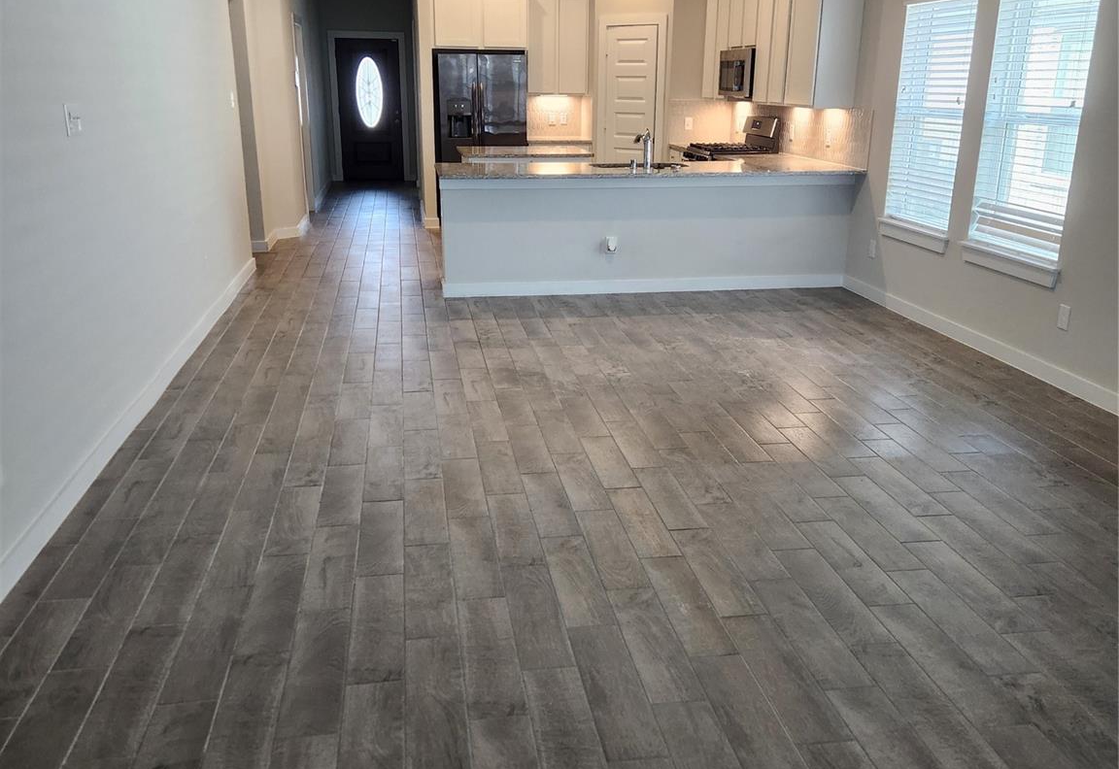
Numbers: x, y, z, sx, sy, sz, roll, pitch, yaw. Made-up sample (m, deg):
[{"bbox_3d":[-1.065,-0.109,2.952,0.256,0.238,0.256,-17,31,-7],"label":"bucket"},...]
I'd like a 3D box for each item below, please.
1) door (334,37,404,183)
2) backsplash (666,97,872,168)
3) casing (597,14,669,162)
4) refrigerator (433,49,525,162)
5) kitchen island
[{"bbox_3d":[-2.844,-4.110,14.963,0.915,2.060,0.050,-2,17,-8],"label":"door"},{"bbox_3d":[1.712,-2.262,8.744,0.650,0.458,3.240,-2,17,-8],"label":"backsplash"},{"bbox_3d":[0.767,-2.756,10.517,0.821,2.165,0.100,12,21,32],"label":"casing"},{"bbox_3d":[-0.814,-2.593,10.585,0.905,1.790,0.760,-2,17,-8],"label":"refrigerator"},{"bbox_3d":[0.648,-1.221,7.681,3.140,0.914,0.940,-2,17,-8],"label":"kitchen island"}]

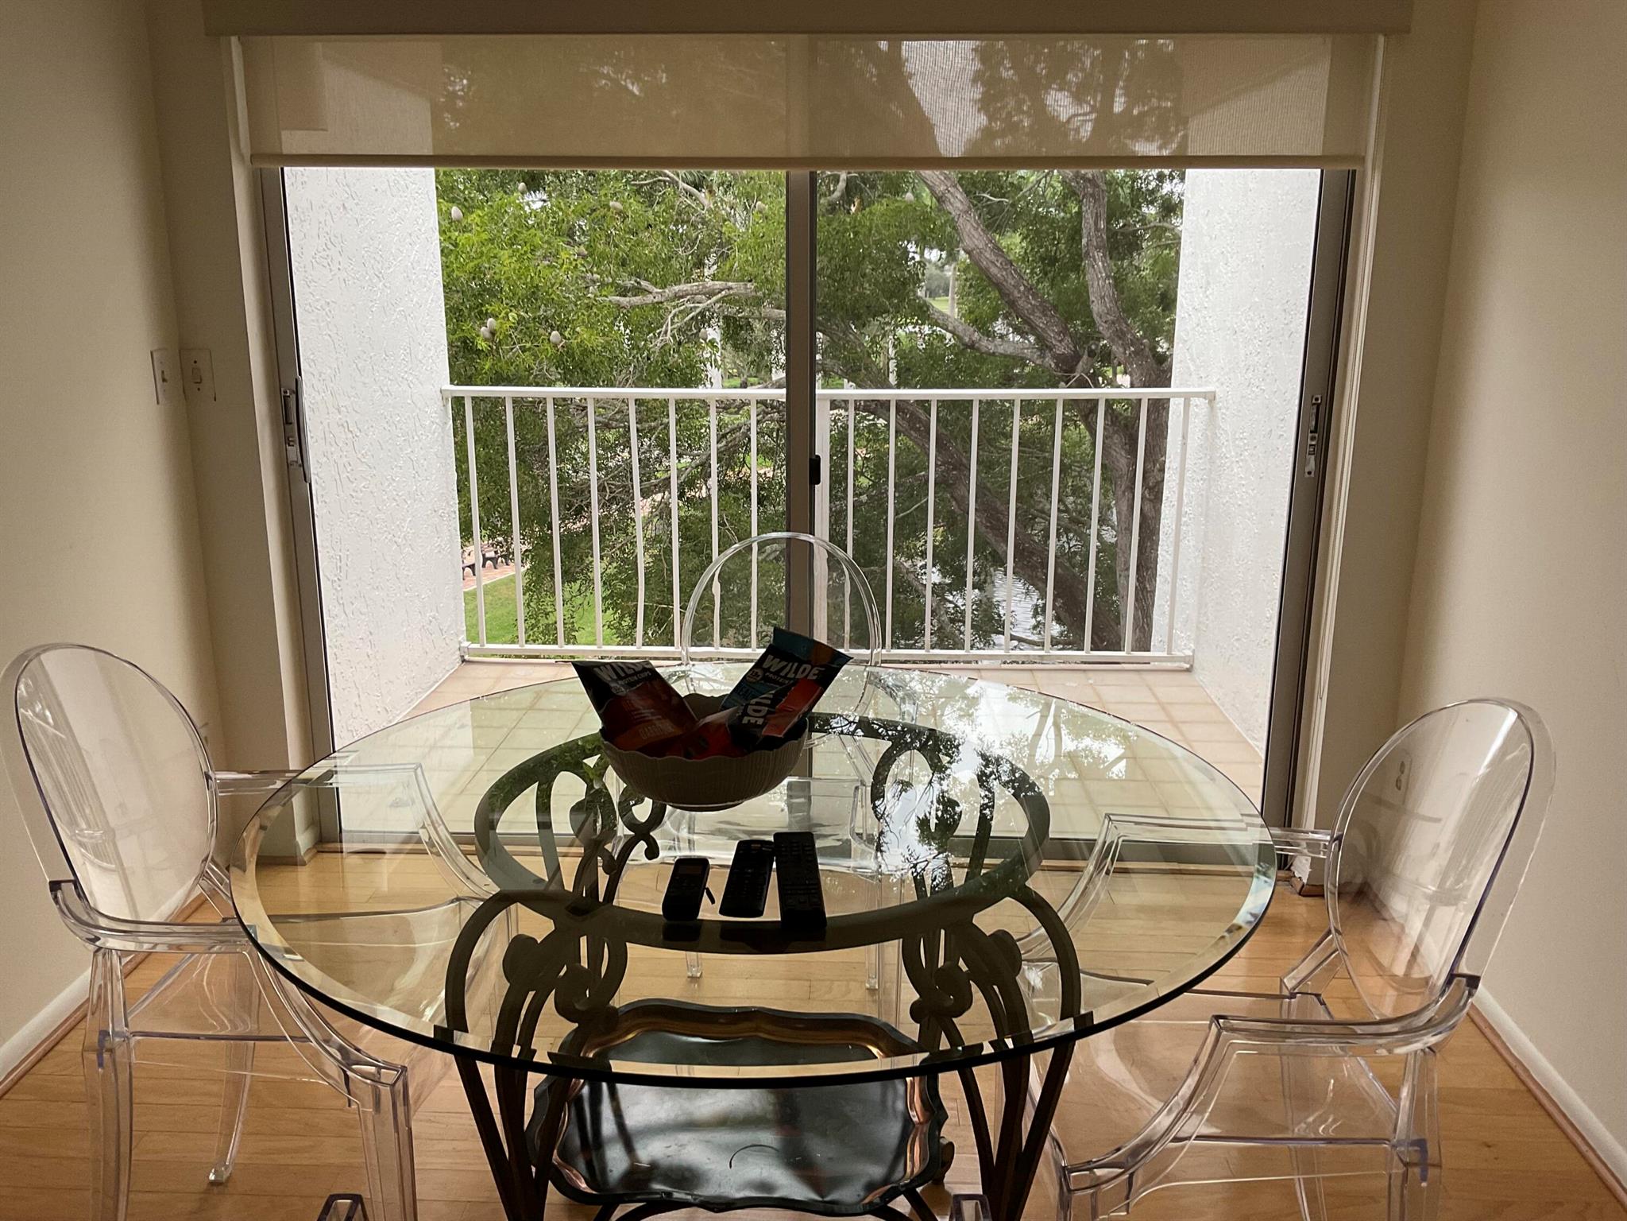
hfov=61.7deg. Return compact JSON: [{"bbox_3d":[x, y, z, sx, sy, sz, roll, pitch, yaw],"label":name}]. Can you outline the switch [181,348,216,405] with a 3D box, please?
[{"bbox_3d":[-1.369,-0.521,3.033,0.071,0.116,0.012,1,14,3],"label":"switch"}]

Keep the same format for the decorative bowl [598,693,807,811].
[{"bbox_3d":[-0.149,0.203,1.856,0.280,0.108,0.280,0,14,0],"label":"decorative bowl"}]

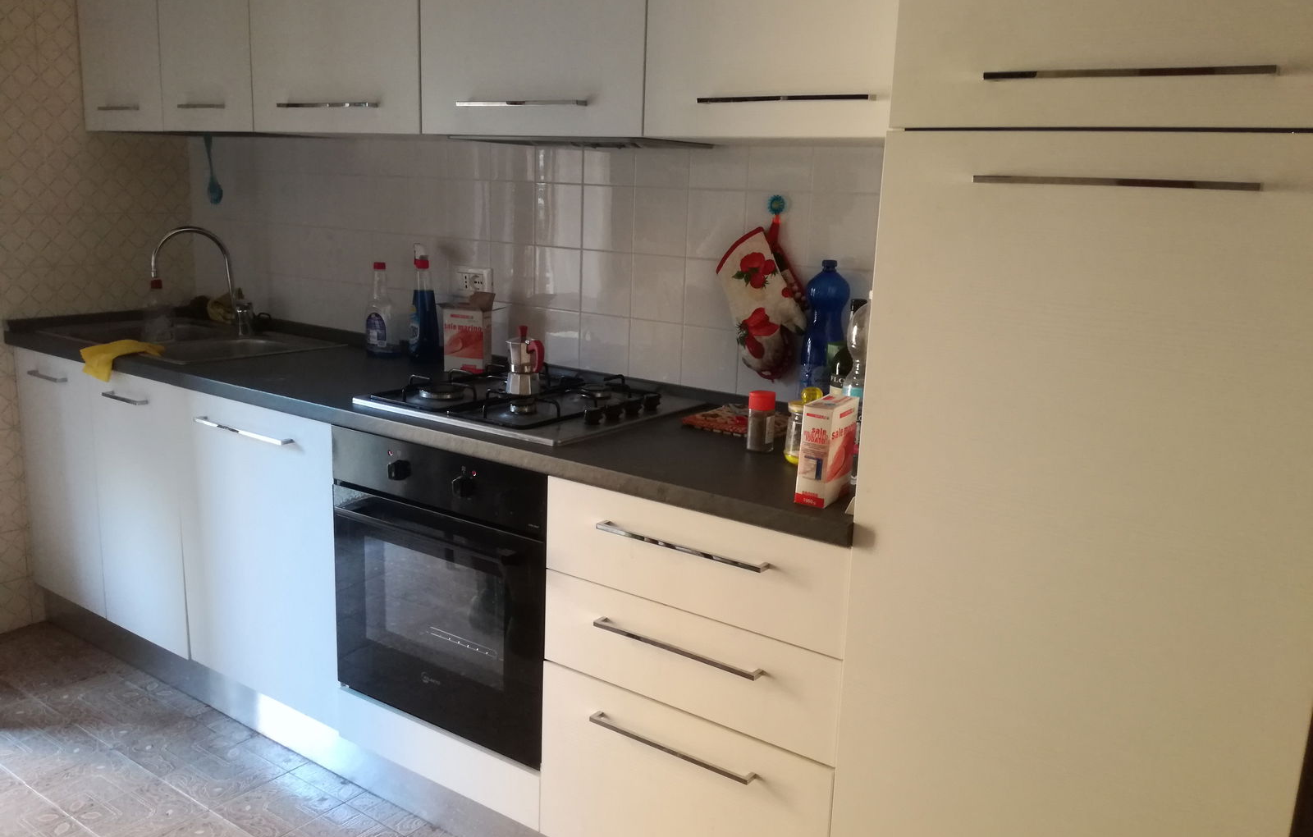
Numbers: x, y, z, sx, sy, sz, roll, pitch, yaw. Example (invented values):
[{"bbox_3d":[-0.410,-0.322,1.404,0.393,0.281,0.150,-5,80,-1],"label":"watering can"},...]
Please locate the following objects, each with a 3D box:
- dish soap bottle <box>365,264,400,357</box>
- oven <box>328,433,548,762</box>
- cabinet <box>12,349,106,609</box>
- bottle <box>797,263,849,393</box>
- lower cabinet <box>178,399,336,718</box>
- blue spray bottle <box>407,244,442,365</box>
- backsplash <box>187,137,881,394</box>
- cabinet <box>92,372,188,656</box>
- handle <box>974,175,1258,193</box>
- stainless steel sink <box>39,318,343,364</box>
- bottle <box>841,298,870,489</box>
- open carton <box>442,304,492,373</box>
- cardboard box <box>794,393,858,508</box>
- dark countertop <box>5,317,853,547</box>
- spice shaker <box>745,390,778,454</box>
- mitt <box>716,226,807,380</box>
[{"bbox_3d":[-0.732,-0.293,2.754,0.088,0.250,0.064,8,14,26],"label":"dish soap bottle"},{"bbox_3d":[-0.314,0.308,2.273,0.597,0.598,0.550,11,15,33],"label":"oven"},{"bbox_3d":[-1.546,0.132,3.150,0.400,0.735,0.560,11,15,33],"label":"cabinet"},{"bbox_3d":[0.329,-0.141,2.035,0.088,0.340,0.088,11,15,33],"label":"bottle"},{"bbox_3d":[-0.801,0.273,2.664,0.600,0.735,0.560,11,15,33],"label":"lower cabinet"},{"bbox_3d":[-0.617,-0.303,2.730,0.068,0.306,0.088,-9,17,-43],"label":"blue spray bottle"},{"bbox_3d":[-0.454,-0.435,2.655,2.605,0.528,0.020,11,15,33],"label":"backsplash"},{"bbox_3d":[-1.215,0.195,2.934,0.400,0.735,0.560,11,15,33],"label":"cabinet"},{"bbox_3d":[0.557,-0.289,1.259,0.328,0.011,0.034,11,15,33],"label":"handle"},{"bbox_3d":[-1.352,-0.160,2.972,0.780,0.150,0.500,11,15,33],"label":"stainless steel sink"},{"bbox_3d":[0.348,-0.049,1.671,0.086,0.314,0.086,11,15,33],"label":"bottle"},{"bbox_3d":[-0.483,-0.203,2.629,0.108,0.167,0.056,6,13,15],"label":"open carton"},{"bbox_3d":[0.265,0.049,1.585,0.048,0.152,0.115,9,14,29],"label":"cardboard box"},{"bbox_3d":[-0.629,-0.077,2.463,2.638,0.041,0.607,11,15,33],"label":"dark countertop"},{"bbox_3d":[0.193,0.006,1.880,0.047,0.106,0.047,2,12,0],"label":"spice shaker"},{"bbox_3d":[0.220,-0.245,2.187,0.208,0.313,0.065,11,15,33],"label":"mitt"}]

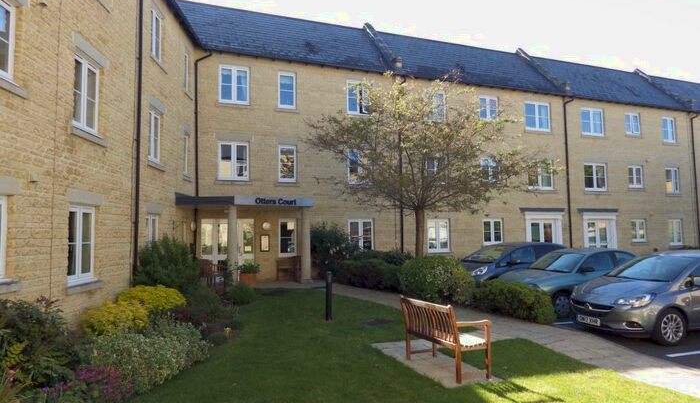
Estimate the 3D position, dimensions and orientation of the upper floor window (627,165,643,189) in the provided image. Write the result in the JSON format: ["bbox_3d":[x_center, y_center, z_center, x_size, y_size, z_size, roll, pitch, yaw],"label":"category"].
[{"bbox_3d":[14.861,-1.259,23.151,1.067,1.130,0.120,1,-4,-21],"label":"upper floor window"}]

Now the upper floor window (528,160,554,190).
[{"bbox_3d":[9.318,-1.292,21.742,1.594,1.470,0.120,1,-4,-21],"label":"upper floor window"}]

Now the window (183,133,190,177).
[{"bbox_3d":[-5.461,-1.463,14.780,0.120,1.350,0.640,0,-4,-3],"label":"window"}]

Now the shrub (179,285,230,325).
[{"bbox_3d":[-2.939,2.065,8.981,1.000,0.660,1.050,-1,-4,0],"label":"shrub"}]

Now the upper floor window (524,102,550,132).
[{"bbox_3d":[9.238,-4.176,21.930,1.600,1.450,0.120,1,-4,-21],"label":"upper floor window"}]

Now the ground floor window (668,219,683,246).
[{"bbox_3d":[17.790,1.684,24.317,1.030,1.390,0.120,1,-4,-21],"label":"ground floor window"}]

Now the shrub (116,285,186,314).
[{"bbox_3d":[-4.135,2.056,9.254,1.350,0.600,1.000,0,-4,-4],"label":"shrub"}]

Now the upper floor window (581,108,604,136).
[{"bbox_3d":[12.356,-4.049,22.680,1.480,1.390,0.120,1,-4,-21],"label":"upper floor window"}]

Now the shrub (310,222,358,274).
[{"bbox_3d":[-0.547,1.778,15.858,1.600,1.950,1.300,1,-4,-21],"label":"shrub"}]

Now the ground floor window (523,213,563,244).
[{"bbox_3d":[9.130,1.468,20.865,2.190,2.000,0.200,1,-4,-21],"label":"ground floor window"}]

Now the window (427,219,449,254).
[{"bbox_3d":[3.795,1.479,19.040,1.050,1.400,0.120,1,-4,-21],"label":"window"}]

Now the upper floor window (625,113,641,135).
[{"bbox_3d":[15.402,-4.204,24.283,1.161,1.150,0.120,1,-4,-21],"label":"upper floor window"}]

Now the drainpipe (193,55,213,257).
[{"bbox_3d":[-5.236,-1.254,15.664,0.460,8.100,0.250,1,-4,-21],"label":"drainpipe"}]

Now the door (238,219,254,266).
[{"bbox_3d":[-3.699,1.719,15.900,0.563,2.137,0.120,1,-4,-21],"label":"door"}]

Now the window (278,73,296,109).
[{"bbox_3d":[-2.365,-4.186,16.848,0.654,1.350,0.120,1,-4,-21],"label":"window"}]

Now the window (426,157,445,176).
[{"bbox_3d":[3.708,-1.326,18.933,1.033,1.330,0.120,1,-4,-21],"label":"window"}]

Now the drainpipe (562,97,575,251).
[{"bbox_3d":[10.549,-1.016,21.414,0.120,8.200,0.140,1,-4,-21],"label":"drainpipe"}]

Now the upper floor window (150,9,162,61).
[{"bbox_3d":[-5.340,-4.498,12.196,0.120,1.330,0.940,0,-4,-3],"label":"upper floor window"}]

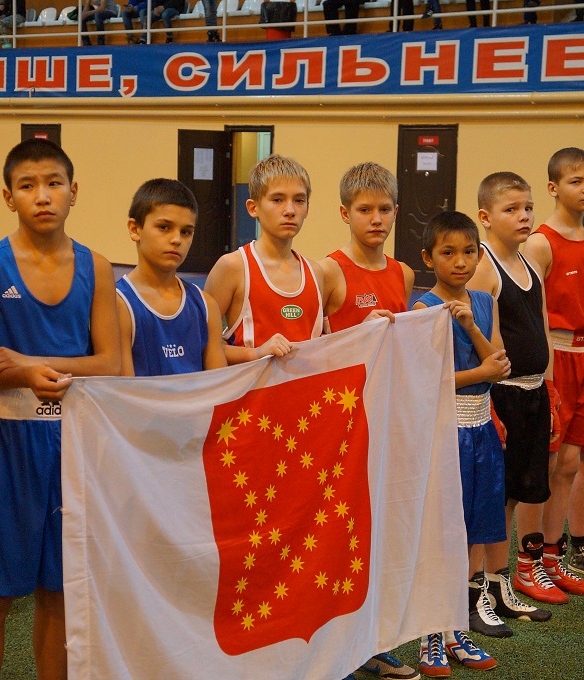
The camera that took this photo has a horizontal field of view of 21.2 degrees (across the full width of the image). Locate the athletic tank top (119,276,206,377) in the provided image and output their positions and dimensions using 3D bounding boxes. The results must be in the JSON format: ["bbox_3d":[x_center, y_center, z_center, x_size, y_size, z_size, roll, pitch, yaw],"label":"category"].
[{"bbox_3d":[-0.309,0.049,3.730,0.270,0.410,0.200,-3,8,-33],"label":"athletic tank top"}]

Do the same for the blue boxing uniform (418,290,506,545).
[{"bbox_3d":[0.490,0.228,4.540,0.300,0.750,0.210,-1,7,-25],"label":"blue boxing uniform"}]

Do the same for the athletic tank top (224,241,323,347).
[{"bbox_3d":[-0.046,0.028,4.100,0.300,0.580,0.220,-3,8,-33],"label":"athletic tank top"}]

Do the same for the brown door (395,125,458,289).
[{"bbox_3d":[1.697,-1.677,19.709,0.930,2.080,0.090,7,8,40],"label":"brown door"}]

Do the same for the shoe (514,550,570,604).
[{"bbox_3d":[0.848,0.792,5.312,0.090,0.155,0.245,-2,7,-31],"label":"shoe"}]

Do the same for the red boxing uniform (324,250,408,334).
[{"bbox_3d":[0.209,-0.035,4.330,0.270,0.420,0.200,-3,8,-35],"label":"red boxing uniform"}]

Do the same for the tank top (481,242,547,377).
[{"bbox_3d":[0.708,-0.092,5.040,0.230,0.430,0.310,7,9,43],"label":"tank top"}]

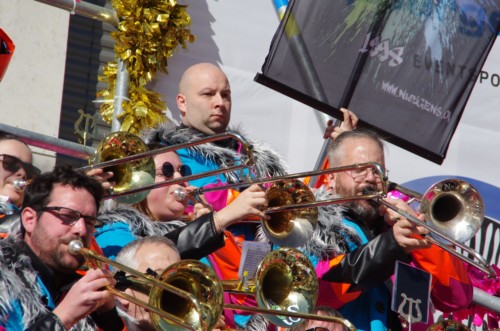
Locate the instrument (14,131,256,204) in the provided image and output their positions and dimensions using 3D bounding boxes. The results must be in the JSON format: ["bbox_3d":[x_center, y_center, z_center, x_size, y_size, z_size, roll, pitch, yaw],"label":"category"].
[{"bbox_3d":[-0.328,0.017,11.800,0.240,0.230,1.080,13,-18,-41],"label":"instrument"}]

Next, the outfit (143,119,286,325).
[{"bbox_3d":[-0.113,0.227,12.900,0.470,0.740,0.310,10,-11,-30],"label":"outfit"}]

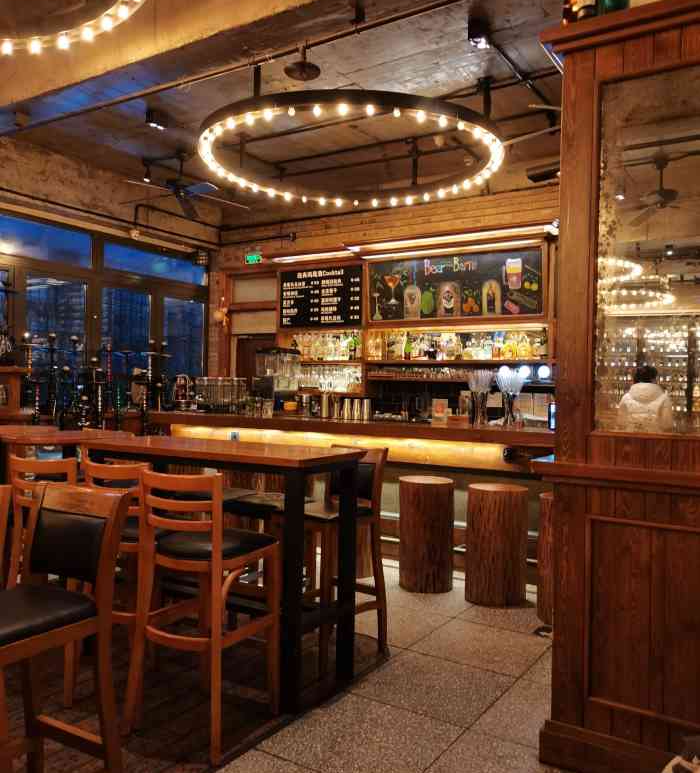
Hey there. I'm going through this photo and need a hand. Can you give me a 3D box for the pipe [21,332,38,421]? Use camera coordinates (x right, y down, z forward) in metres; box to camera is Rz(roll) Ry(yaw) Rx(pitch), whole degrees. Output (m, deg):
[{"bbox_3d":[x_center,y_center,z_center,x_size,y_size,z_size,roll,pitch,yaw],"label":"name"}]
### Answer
[{"bbox_3d":[-2.744,-0.086,6.000,0.165,0.740,0.165,1,0,32],"label":"pipe"}]

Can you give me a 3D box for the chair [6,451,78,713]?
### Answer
[{"bbox_3d":[-1.215,0.822,3.203,0.440,1.050,0.490,1,0,23],"label":"chair"}]

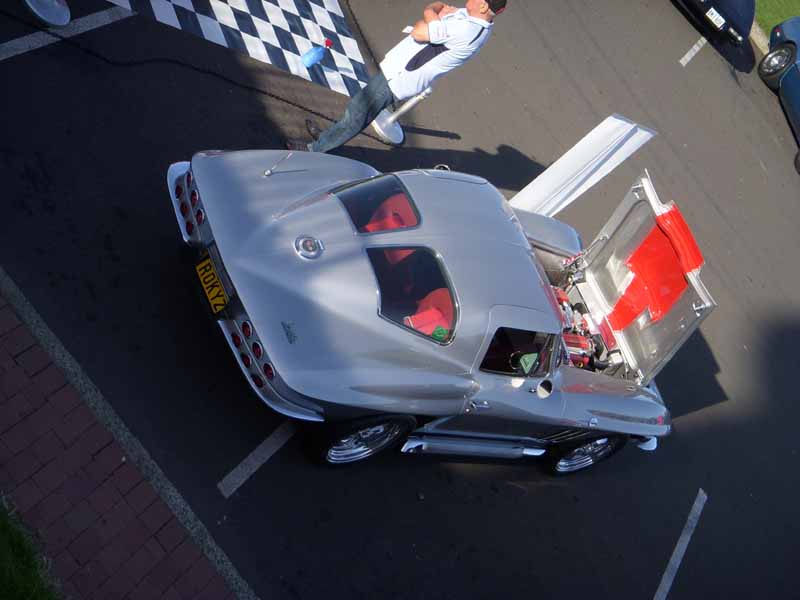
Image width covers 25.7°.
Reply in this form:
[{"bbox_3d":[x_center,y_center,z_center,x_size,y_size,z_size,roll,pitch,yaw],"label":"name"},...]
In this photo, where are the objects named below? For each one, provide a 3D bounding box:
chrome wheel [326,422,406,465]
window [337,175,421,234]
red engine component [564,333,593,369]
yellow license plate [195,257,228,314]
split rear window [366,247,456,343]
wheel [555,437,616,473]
[{"bbox_3d":[-0.234,0.767,10.371,0.490,0.490,0.190,8,51,-52],"label":"chrome wheel"},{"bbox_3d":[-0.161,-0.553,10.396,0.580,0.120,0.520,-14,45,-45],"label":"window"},{"bbox_3d":[1.204,0.337,12.074,0.330,0.120,0.190,8,51,-52],"label":"red engine component"},{"bbox_3d":[-1.044,-0.081,9.772,0.020,0.118,0.318,8,51,-52],"label":"yellow license plate"},{"bbox_3d":[0.069,-0.051,10.164,0.580,0.120,0.520,6,75,-36],"label":"split rear window"},{"bbox_3d":[1.272,1.001,12.339,0.480,0.480,0.190,8,51,-52],"label":"wheel"}]

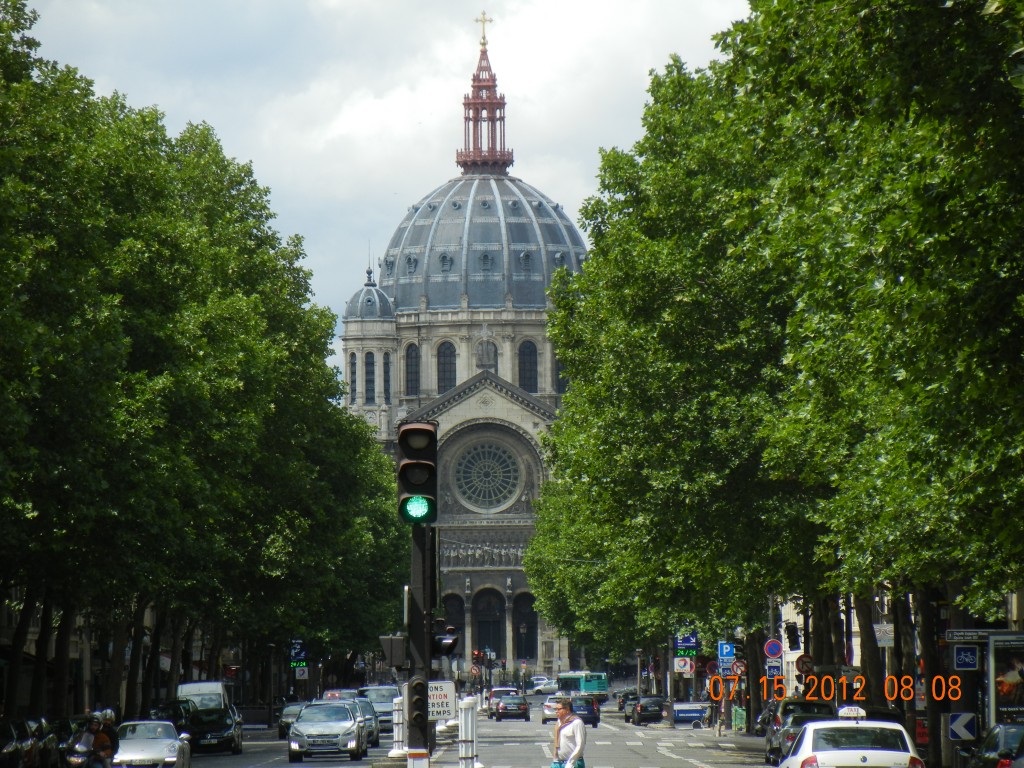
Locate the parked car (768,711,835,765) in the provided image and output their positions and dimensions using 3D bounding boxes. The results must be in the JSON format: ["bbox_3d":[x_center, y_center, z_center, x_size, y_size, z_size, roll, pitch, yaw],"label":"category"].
[{"bbox_3d":[7.341,8.695,165.500,1.780,1.370,4.400,0,-3,0],"label":"parked car"}]

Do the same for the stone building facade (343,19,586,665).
[{"bbox_3d":[-3.013,-4.114,785.000,34.000,78.000,60.000,0,-3,-1],"label":"stone building facade"}]

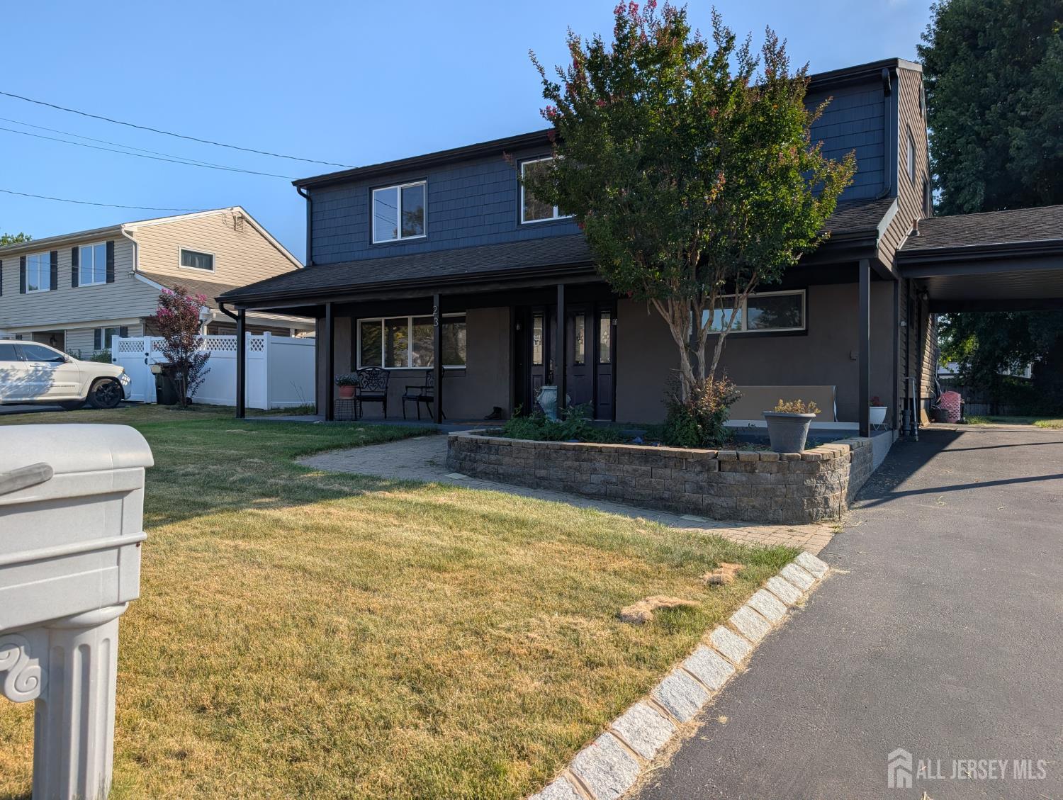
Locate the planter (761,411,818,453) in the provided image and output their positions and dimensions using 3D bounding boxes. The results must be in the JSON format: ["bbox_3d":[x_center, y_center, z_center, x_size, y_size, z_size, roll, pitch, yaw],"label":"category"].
[{"bbox_3d":[2.425,0.299,6.931,0.500,0.365,0.500,0,1,19],"label":"planter"}]

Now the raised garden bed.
[{"bbox_3d":[1.221,0.756,8.811,4.850,0.610,3.000,1,1,31],"label":"raised garden bed"}]

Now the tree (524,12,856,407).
[{"bbox_3d":[1.767,-1.969,8.182,3.550,4.910,3.500,0,1,12],"label":"tree"}]

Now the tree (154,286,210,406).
[{"bbox_3d":[-8.224,-1.268,17.400,1.280,2.860,1.280,0,1,-25],"label":"tree"}]

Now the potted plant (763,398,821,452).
[{"bbox_3d":[2.441,0.232,6.931,0.530,0.490,0.510,0,1,19],"label":"potted plant"}]

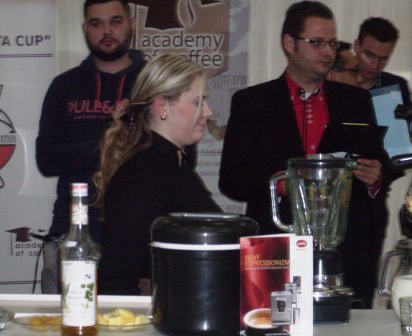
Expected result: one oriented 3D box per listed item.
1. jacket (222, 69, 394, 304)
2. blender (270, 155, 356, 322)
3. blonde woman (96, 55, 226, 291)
[{"bbox_3d":[0.310,0.075,4.600,0.540,0.750,0.320,0,1,-13],"label":"jacket"},{"bbox_3d":[0.246,0.156,3.380,0.200,0.375,0.190,0,1,14],"label":"blender"},{"bbox_3d":[-0.100,0.455,3.750,0.400,1.490,0.450,0,1,20],"label":"blonde woman"}]

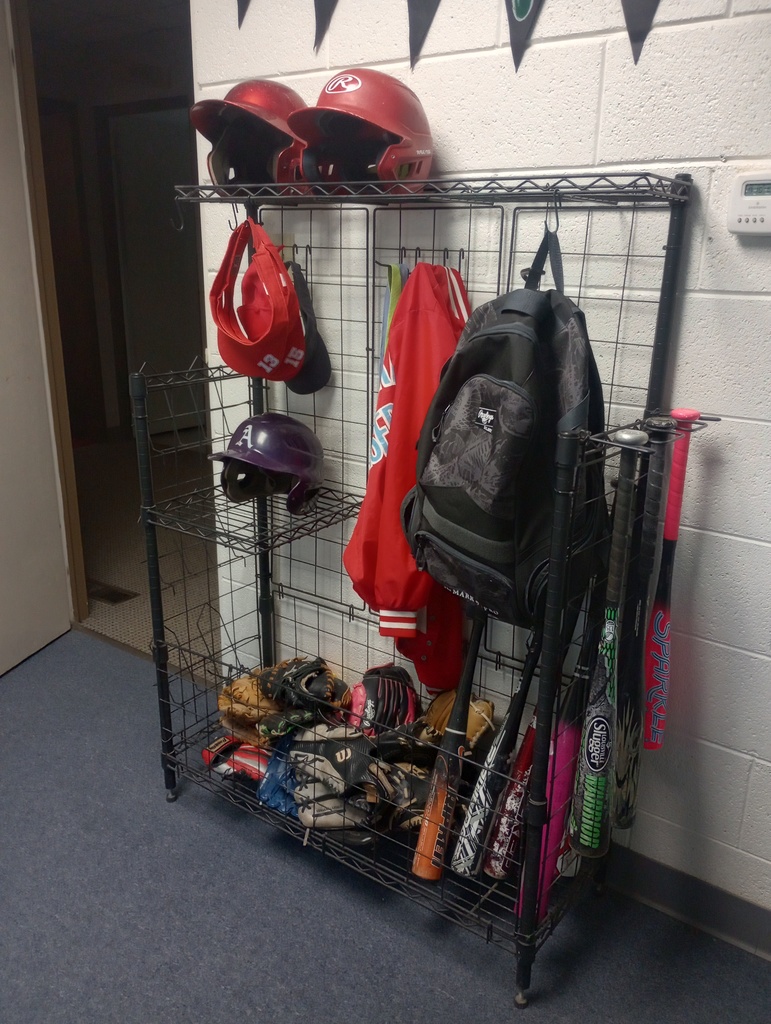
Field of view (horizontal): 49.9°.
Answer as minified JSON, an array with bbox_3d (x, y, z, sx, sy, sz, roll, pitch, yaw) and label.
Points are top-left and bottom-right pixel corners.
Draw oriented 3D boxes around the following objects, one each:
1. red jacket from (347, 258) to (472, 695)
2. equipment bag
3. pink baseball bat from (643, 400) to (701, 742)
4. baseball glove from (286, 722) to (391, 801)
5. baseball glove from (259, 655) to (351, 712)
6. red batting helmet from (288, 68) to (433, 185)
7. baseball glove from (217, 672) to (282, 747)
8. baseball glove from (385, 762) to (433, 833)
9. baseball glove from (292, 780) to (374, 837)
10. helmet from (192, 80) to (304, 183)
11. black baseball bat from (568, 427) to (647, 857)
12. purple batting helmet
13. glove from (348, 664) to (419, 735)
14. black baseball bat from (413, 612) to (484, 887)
[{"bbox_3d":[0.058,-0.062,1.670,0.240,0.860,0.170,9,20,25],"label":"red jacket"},{"bbox_3d":[0.201,-0.144,1.358,0.200,0.610,0.290,-13,22,-37],"label":"equipment bag"},{"bbox_3d":[0.495,0.136,1.472,0.059,0.644,0.059,13,21,34],"label":"pink baseball bat"},{"bbox_3d":[-0.098,0.557,1.801,0.245,0.190,0.130,1,-12,0],"label":"baseball glove"},{"bbox_3d":[-0.187,0.392,1.895,0.250,0.130,0.180,14,22,34],"label":"baseball glove"},{"bbox_3d":[-0.047,-0.678,1.497,0.220,0.220,0.285,16,23,39],"label":"red batting helmet"},{"bbox_3d":[-0.309,0.476,2.001,0.220,0.170,0.200,-4,18,-17],"label":"baseball glove"},{"bbox_3d":[0.061,0.576,1.686,0.200,0.160,0.170,14,22,34],"label":"baseball glove"},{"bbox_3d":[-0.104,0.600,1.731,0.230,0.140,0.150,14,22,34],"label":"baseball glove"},{"bbox_3d":[-0.263,-0.748,1.646,0.205,0.220,0.285,10,8,27],"label":"helmet"},{"bbox_3d":[0.347,0.230,1.283,0.064,0.714,0.064,13,21,34],"label":"black baseball bat"},{"bbox_3d":[-0.256,-0.109,1.781,0.205,0.205,0.270,15,22,37],"label":"purple batting helmet"},{"bbox_3d":[-0.004,0.430,1.834,0.185,0.225,0.120,9,-12,20],"label":"glove"},{"bbox_3d":[0.154,0.332,1.594,0.057,0.740,0.057,12,1,35],"label":"black baseball bat"}]

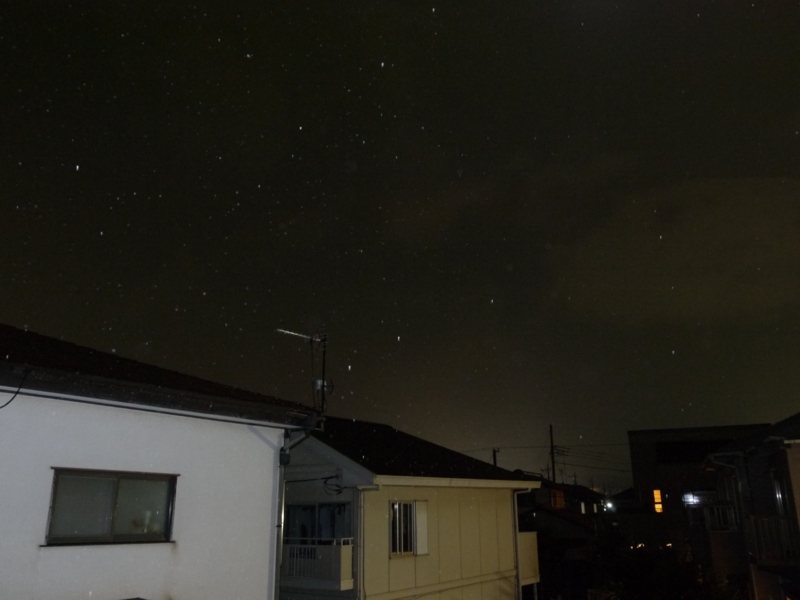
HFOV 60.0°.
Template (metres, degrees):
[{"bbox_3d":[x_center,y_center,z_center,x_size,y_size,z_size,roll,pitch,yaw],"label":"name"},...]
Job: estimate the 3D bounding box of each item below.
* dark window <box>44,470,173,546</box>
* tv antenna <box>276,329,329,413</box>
[{"bbox_3d":[-3.496,2.563,8.575,0.100,0.870,1.710,-12,-21,34],"label":"dark window"},{"bbox_3d":[-1.629,1.096,11.531,0.450,1.480,1.060,-16,-24,42],"label":"tv antenna"}]

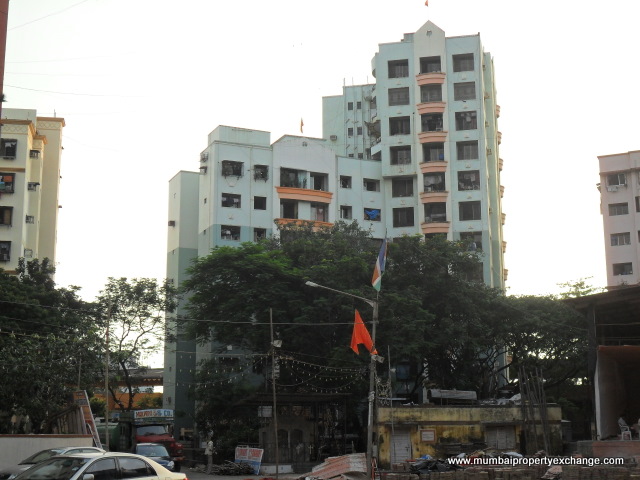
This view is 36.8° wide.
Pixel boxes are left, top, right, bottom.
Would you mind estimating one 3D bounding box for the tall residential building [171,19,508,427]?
[{"bbox_3d":[1.400,0.083,97.238,34.000,40.600,20.000,0,-11,-2],"label":"tall residential building"}]

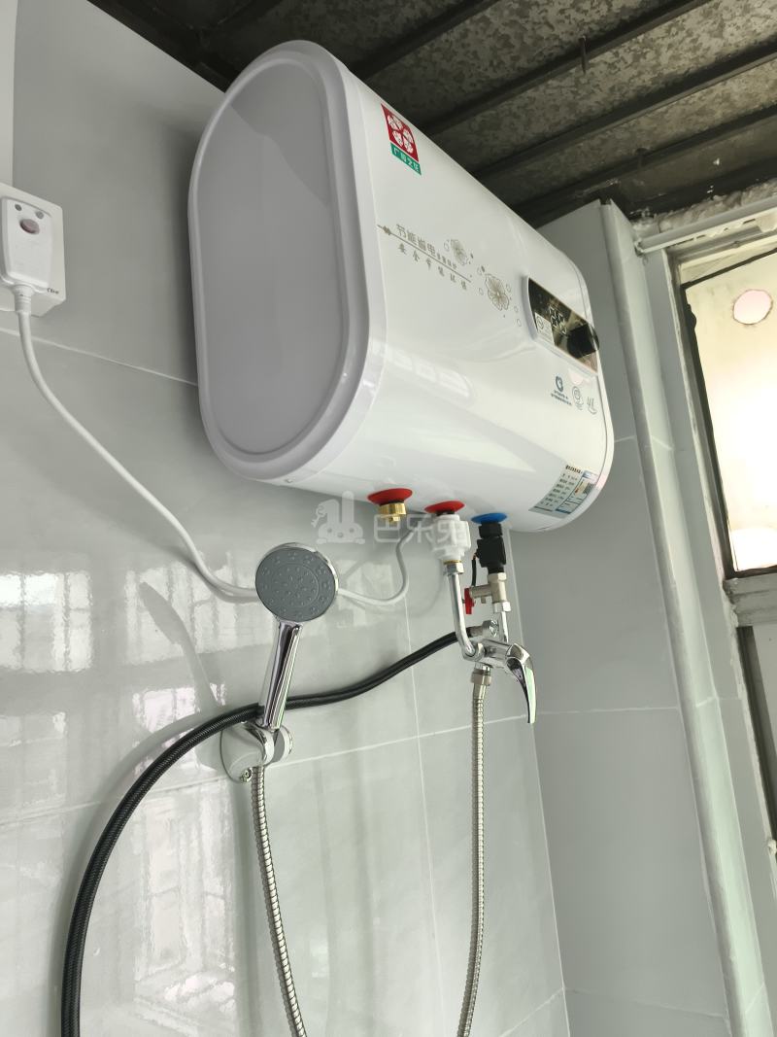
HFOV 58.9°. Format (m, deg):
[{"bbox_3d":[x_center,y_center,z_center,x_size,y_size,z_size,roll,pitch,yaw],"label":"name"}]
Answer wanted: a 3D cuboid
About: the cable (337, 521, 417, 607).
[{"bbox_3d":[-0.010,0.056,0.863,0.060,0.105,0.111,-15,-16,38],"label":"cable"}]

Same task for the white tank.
[{"bbox_3d":[0.047,-0.227,0.856,0.239,0.439,0.512,-15,-16,38],"label":"white tank"}]

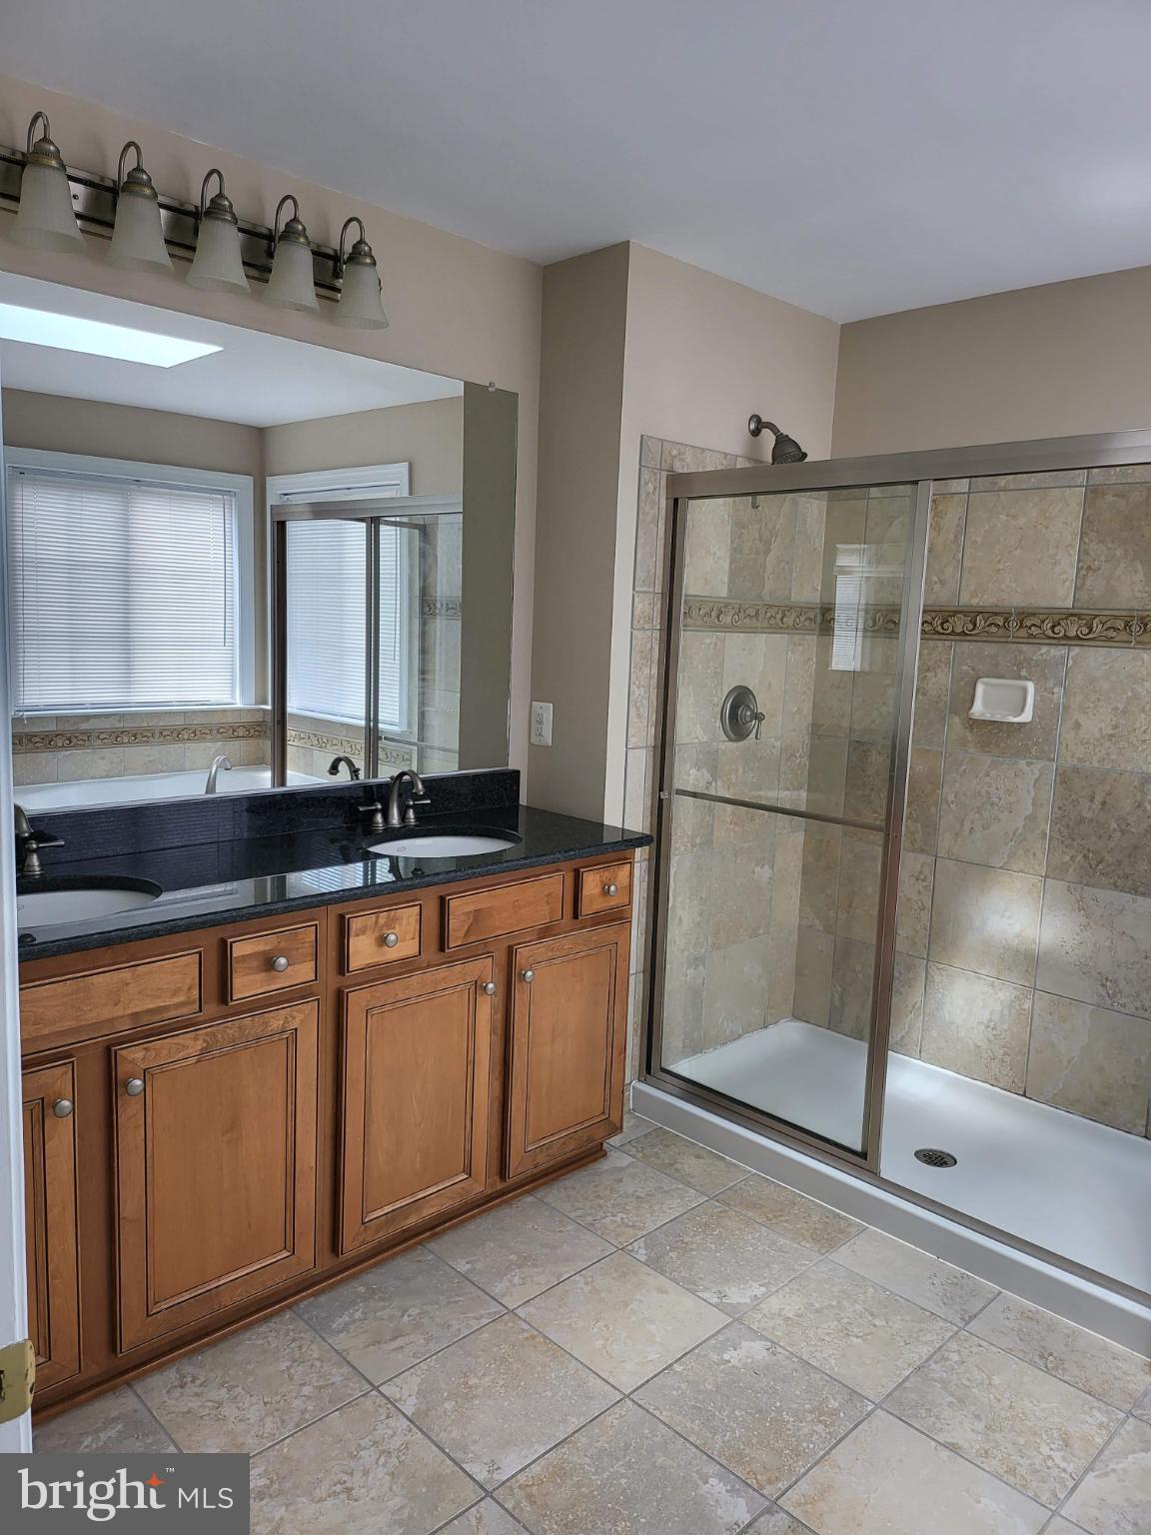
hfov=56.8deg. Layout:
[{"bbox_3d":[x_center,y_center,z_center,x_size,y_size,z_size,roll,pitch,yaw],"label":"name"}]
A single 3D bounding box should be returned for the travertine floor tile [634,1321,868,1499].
[{"bbox_3d":[0.336,1.205,2.016,0.328,0.010,0.332,-5,11,-44],"label":"travertine floor tile"}]

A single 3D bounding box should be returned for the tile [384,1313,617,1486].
[{"bbox_3d":[-0.140,1.188,2.015,0.328,0.010,0.332,-5,11,-44],"label":"tile"}]

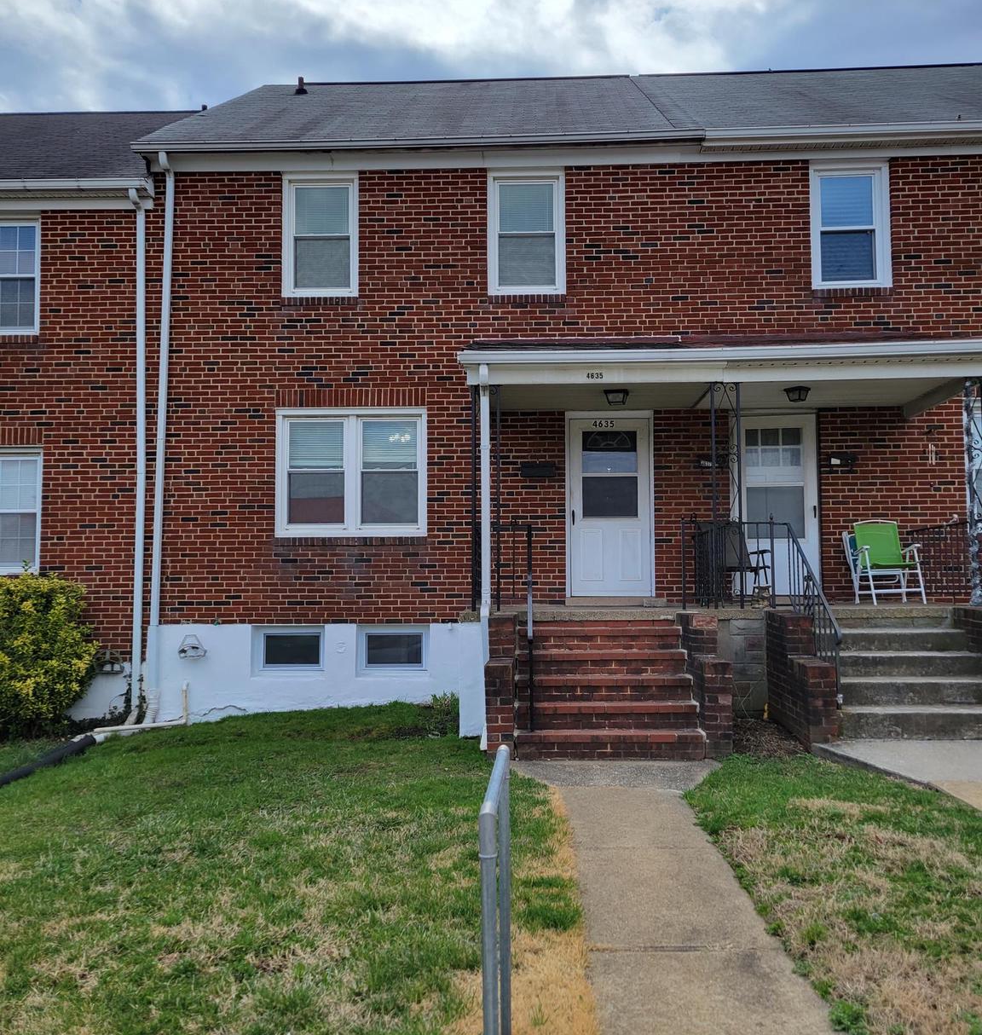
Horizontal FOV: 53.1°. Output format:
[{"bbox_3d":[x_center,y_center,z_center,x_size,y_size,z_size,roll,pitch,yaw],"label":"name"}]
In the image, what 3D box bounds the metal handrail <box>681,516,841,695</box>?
[{"bbox_3d":[2.341,0.729,8.764,1.050,1.580,1.600,0,-3,2],"label":"metal handrail"}]

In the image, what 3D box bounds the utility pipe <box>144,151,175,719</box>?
[{"bbox_3d":[-3.804,-0.942,11.203,0.240,6.471,0.330,0,-3,2],"label":"utility pipe"}]

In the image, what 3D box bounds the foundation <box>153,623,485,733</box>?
[{"bbox_3d":[-1.977,1.683,10.436,3.930,1.180,1.650,0,-3,2],"label":"foundation"}]

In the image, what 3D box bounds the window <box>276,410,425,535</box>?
[{"bbox_3d":[-1.601,-0.521,11.304,1.753,1.496,0.120,0,-3,2],"label":"window"}]

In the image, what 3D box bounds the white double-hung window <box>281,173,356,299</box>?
[{"bbox_3d":[-1.988,-3.279,11.477,0.884,1.447,0.120,0,-3,2],"label":"white double-hung window"}]

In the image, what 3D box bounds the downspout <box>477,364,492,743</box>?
[{"bbox_3d":[-0.059,0.333,9.281,0.130,3.600,0.250,0,-3,2],"label":"downspout"}]

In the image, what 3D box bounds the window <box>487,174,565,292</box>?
[{"bbox_3d":[0.413,-3.289,11.379,0.885,1.454,0.120,0,-3,2],"label":"window"}]

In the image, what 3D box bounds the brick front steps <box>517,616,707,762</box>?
[{"bbox_3d":[0.963,1.448,8.524,1.495,1.025,1.550,0,-3,2],"label":"brick front steps"}]

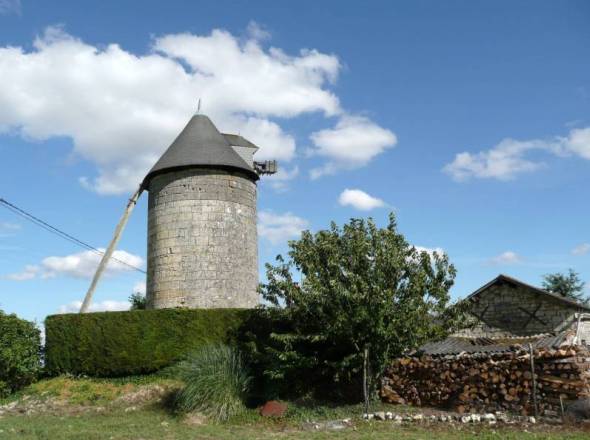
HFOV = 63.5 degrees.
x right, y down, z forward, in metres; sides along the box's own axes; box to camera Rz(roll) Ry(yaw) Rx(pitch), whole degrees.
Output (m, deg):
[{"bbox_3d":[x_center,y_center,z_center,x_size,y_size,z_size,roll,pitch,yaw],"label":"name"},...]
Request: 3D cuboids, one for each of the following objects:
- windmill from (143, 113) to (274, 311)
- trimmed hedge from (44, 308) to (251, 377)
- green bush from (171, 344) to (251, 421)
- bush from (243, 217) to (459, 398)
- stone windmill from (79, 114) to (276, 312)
[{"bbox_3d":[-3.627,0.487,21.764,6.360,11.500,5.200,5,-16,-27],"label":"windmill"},{"bbox_3d":[-3.968,3.517,13.798,6.200,1.690,1.000,-2,-15,0],"label":"trimmed hedge"},{"bbox_3d":[-2.012,3.824,11.538,1.750,1.670,1.650,-2,-15,0],"label":"green bush"},{"bbox_3d":[1.630,2.329,13.341,5.300,5.100,4.700,-2,-15,0],"label":"bush"},{"bbox_3d":[-4.786,0.377,21.170,8.980,11.500,5.200,5,-16,-27],"label":"stone windmill"}]

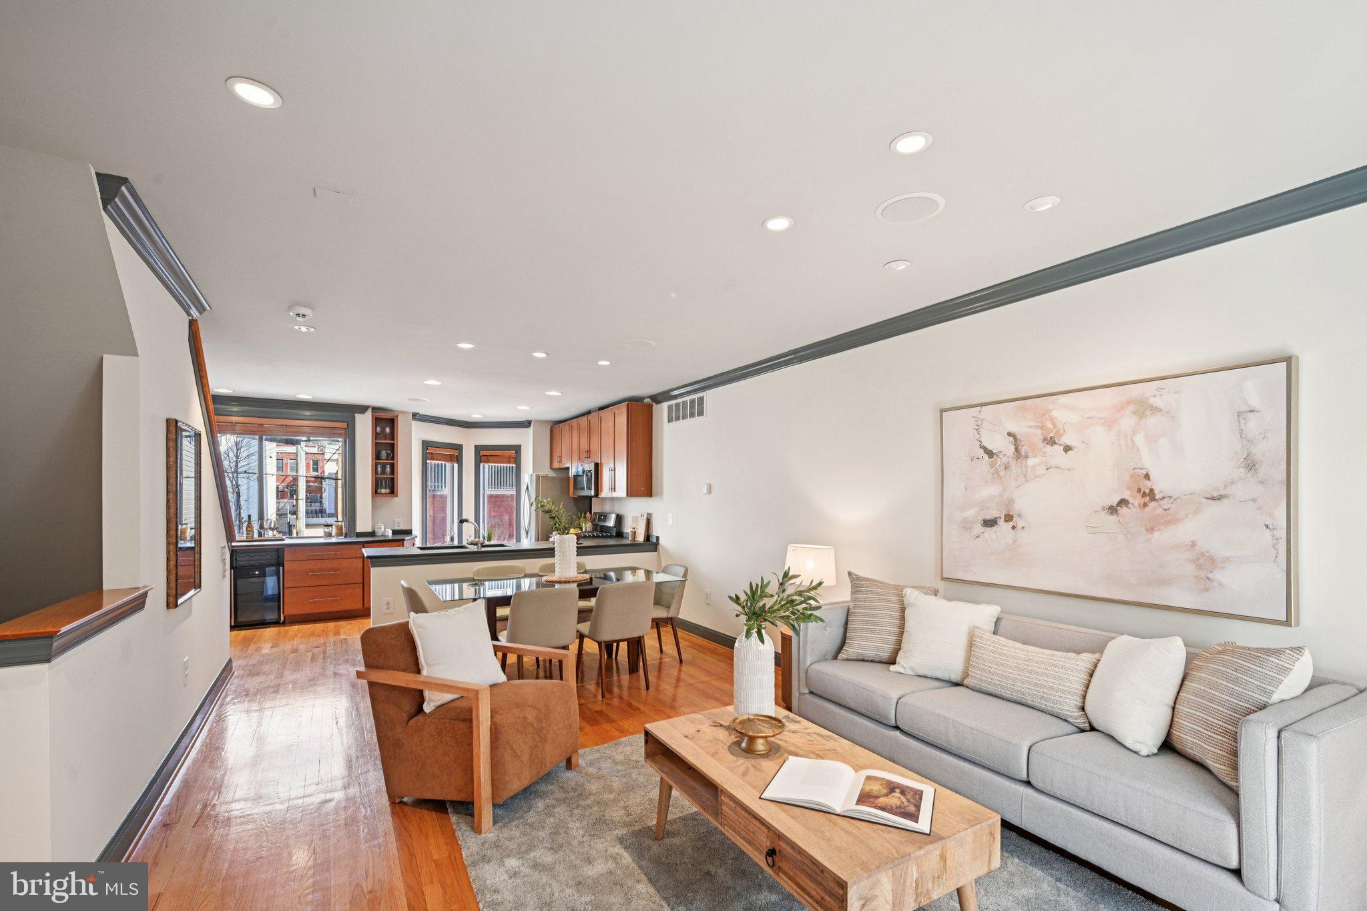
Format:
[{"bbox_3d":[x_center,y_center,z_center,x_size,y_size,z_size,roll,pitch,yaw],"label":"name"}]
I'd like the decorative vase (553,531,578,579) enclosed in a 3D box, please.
[{"bbox_3d":[-0.936,0.800,4.850,0.182,0.345,0.182,1,-3,-29],"label":"decorative vase"}]

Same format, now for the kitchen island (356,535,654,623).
[{"bbox_3d":[-1.756,1.408,6.462,2.900,0.910,0.880,2,-4,-31],"label":"kitchen island"}]

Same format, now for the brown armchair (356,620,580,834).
[{"bbox_3d":[-1.061,1.244,3.052,0.820,0.770,0.730,-1,-4,24],"label":"brown armchair"}]

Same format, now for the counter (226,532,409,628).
[{"bbox_3d":[-4.226,1.467,7.324,1.900,0.910,0.830,2,-4,-31],"label":"counter"}]

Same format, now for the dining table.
[{"bbox_3d":[-0.990,1.347,4.720,1.780,0.743,0.995,1,-3,-29],"label":"dining table"}]

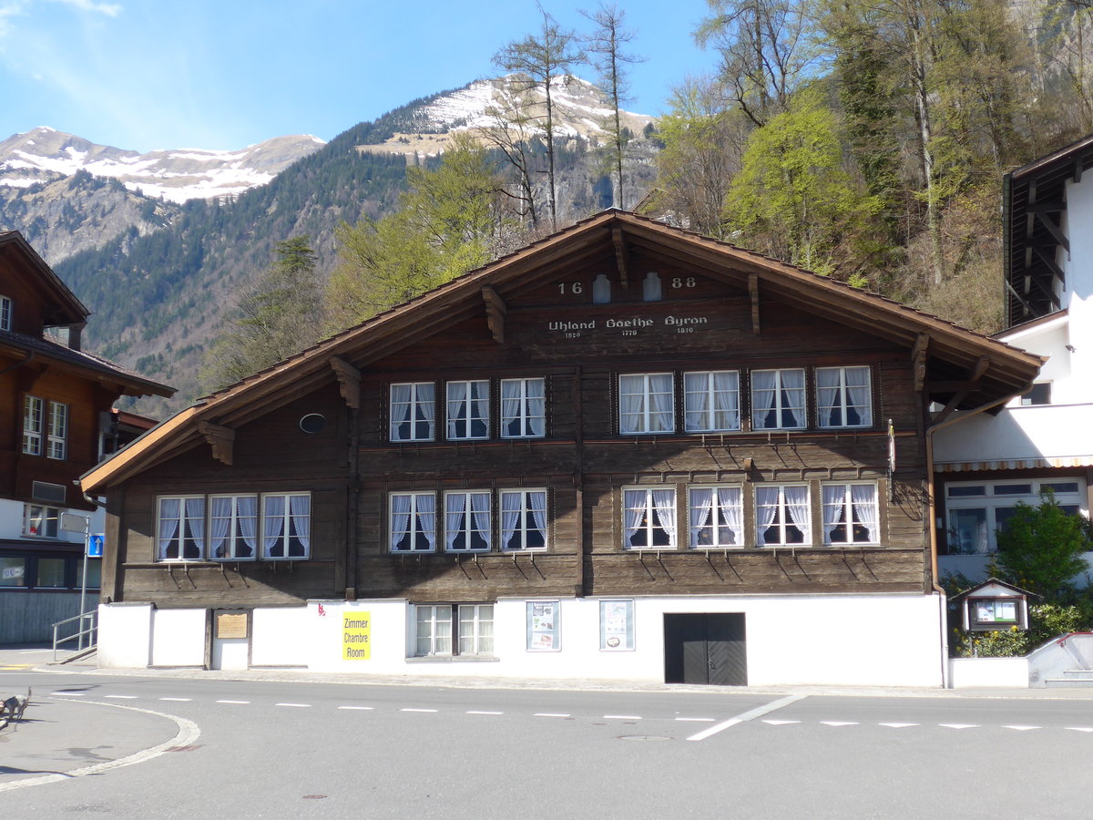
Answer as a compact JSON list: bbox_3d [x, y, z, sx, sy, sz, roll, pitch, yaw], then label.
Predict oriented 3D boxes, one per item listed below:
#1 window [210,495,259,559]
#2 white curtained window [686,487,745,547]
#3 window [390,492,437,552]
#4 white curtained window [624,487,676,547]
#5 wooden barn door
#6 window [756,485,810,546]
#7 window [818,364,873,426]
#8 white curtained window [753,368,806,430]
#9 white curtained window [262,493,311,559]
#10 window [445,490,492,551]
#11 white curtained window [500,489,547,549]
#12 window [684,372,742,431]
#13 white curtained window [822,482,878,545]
[{"bbox_3d":[-6.685,2.507,31.145,1.081,1.380,0.130,-2,-9,11],"label":"window"},{"bbox_3d":[3.367,2.106,28.903,1.071,1.250,0.120,-2,-9,11],"label":"white curtained window"},{"bbox_3d":[-2.778,2.323,30.107,0.987,1.249,0.120,-2,-9,11],"label":"window"},{"bbox_3d":[2.071,2.145,29.158,1.060,1.260,0.120,-2,-9,11],"label":"white curtained window"},{"bbox_3d":[3.186,4.783,29.086,1.653,1.415,0.120,-2,-9,11],"label":"wooden barn door"},{"bbox_3d":[4.656,2.060,28.650,1.069,1.241,0.120,-2,-9,11],"label":"window"},{"bbox_3d":[5.947,-0.254,29.023,1.057,1.208,0.130,-2,-9,11],"label":"window"},{"bbox_3d":[4.633,-0.217,28.993,1.051,1.182,0.120,-2,-9,11],"label":"white curtained window"},{"bbox_3d":[-5.509,2.449,30.638,1.071,1.380,0.120,-2,-9,11],"label":"white curtained window"},{"bbox_3d":[-1.623,2.300,30.158,0.963,1.251,0.130,-2,-9,11],"label":"window"},{"bbox_3d":[-0.467,2.246,29.934,0.987,1.241,0.130,-2,-9,11],"label":"white curtained window"},{"bbox_3d":[3.364,-0.180,29.532,1.123,1.239,0.130,-2,-9,11],"label":"window"},{"bbox_3d":[5.940,2.021,28.398,1.066,1.239,0.120,-2,-9,11],"label":"white curtained window"}]

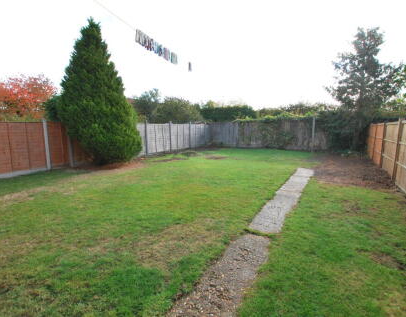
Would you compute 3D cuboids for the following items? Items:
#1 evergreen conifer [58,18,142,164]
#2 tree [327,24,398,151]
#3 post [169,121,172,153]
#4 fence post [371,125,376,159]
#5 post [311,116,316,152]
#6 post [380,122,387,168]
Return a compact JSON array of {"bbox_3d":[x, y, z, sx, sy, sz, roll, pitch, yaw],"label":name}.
[{"bbox_3d":[-4.270,-2.612,8.212,3.150,5.858,3.200,6,11,35],"label":"evergreen conifer"},{"bbox_3d":[9.100,-3.729,11.372,3.400,7.058,3.500,6,11,35],"label":"tree"},{"bbox_3d":[-2.082,-1.371,12.752,0.100,1.984,0.100,6,11,35],"label":"post"},{"bbox_3d":[8.352,-0.757,9.671,0.100,1.730,0.100,6,11,35],"label":"fence post"},{"bbox_3d":[7.036,-1.498,12.632,0.100,2.246,0.100,6,11,35],"label":"post"},{"bbox_3d":[7.099,-0.484,7.767,0.110,1.785,0.110,6,11,35],"label":"post"}]

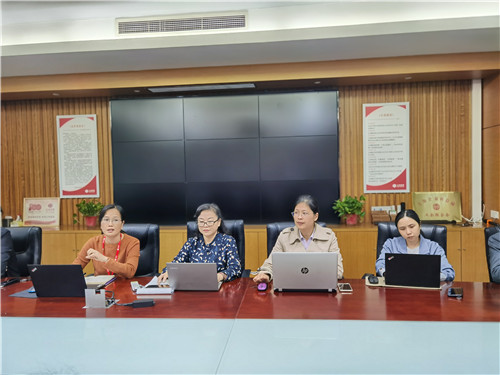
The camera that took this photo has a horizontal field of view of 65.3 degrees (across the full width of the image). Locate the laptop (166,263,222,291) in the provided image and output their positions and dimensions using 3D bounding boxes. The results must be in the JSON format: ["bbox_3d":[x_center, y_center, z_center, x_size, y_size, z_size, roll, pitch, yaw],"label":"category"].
[{"bbox_3d":[-0.336,0.551,2.500,0.310,0.205,0.285,-1,2,4],"label":"laptop"}]

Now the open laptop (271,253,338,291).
[{"bbox_3d":[0.351,0.510,2.473,0.384,0.260,0.330,-1,2,6],"label":"open laptop"}]

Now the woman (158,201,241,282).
[{"bbox_3d":[-0.310,0.751,2.757,0.560,1.275,0.700,-1,2,13],"label":"woman"}]

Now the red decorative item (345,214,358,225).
[{"bbox_3d":[1.295,0.406,4.960,0.140,0.135,0.140,-1,2,5],"label":"red decorative item"}]

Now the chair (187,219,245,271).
[{"bbox_3d":[-0.277,0.823,3.141,0.630,1.050,0.660,-1,2,-4],"label":"chair"}]

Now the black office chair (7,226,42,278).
[{"bbox_3d":[-1.942,0.879,2.961,0.640,1.080,0.680,-1,2,5],"label":"black office chair"}]

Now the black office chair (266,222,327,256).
[{"bbox_3d":[0.348,0.818,2.852,0.630,1.050,0.660,-1,2,7],"label":"black office chair"}]

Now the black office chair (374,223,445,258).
[{"bbox_3d":[1.110,0.823,2.681,0.640,1.080,0.680,0,2,23],"label":"black office chair"}]

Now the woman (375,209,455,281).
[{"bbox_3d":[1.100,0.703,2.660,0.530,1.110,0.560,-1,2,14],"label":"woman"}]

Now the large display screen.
[{"bbox_3d":[-0.381,-0.368,5.426,3.170,1.781,0.100,-1,2,6],"label":"large display screen"}]

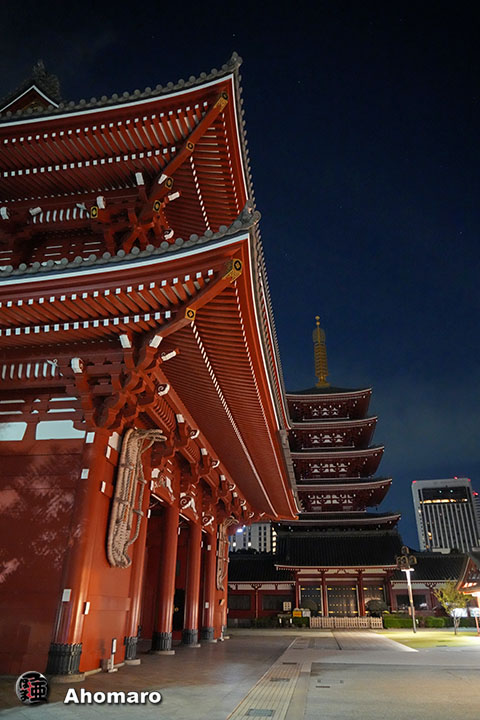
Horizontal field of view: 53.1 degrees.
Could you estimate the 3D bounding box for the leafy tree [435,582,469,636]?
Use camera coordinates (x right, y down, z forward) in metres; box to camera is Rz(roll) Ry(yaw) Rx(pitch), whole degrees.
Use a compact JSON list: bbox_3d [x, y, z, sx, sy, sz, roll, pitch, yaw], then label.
[{"bbox_3d":[17.733,20.645,40.104,2.900,4.050,2.800,-3,-28,8],"label":"leafy tree"}]

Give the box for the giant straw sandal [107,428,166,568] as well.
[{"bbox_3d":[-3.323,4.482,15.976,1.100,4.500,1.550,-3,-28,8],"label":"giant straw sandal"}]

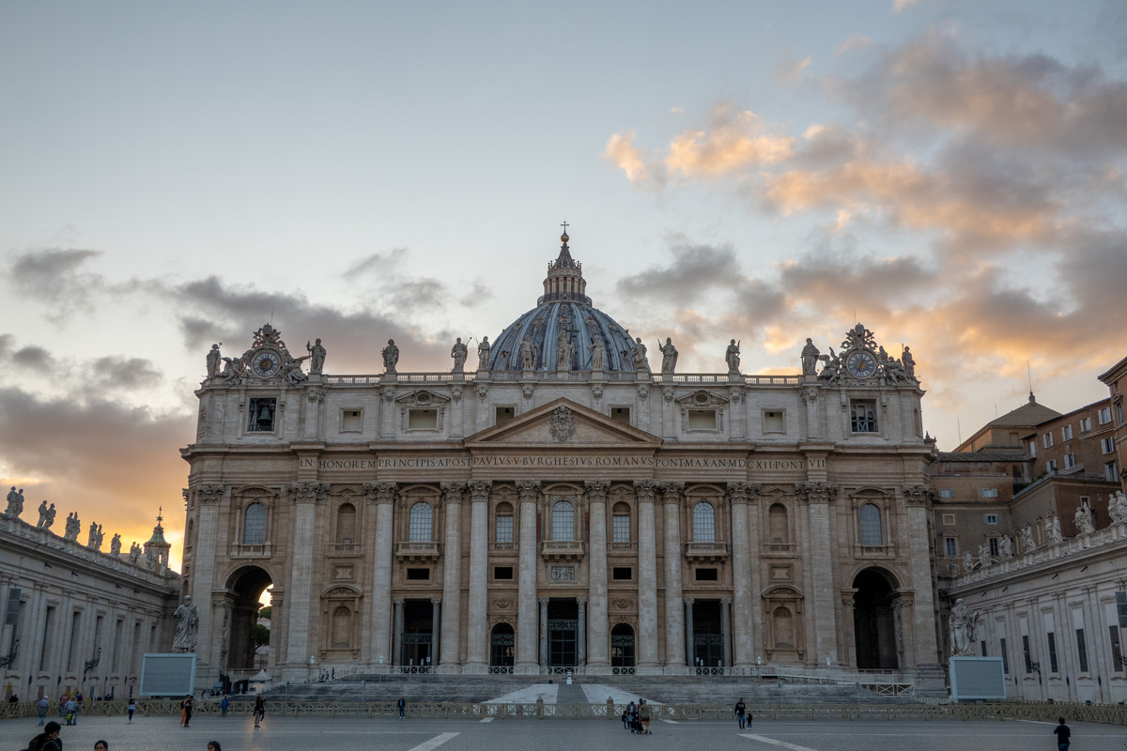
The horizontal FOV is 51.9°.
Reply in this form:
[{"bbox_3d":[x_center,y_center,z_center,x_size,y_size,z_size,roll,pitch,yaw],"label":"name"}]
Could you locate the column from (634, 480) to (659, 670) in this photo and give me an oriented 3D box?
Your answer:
[{"bbox_3d":[12.559,29.799,174.347,3.550,28.285,3.500,0,-14,0],"label":"column"}]

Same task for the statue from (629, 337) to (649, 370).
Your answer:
[{"bbox_3d":[12.230,-3.480,183.940,2.400,5.300,1.700,0,-16,1],"label":"statue"}]

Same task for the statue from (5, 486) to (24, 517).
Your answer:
[{"bbox_3d":[-54.600,12.510,114.700,1.100,2.900,1.350,-11,-19,35],"label":"statue"}]

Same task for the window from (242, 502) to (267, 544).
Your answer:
[{"bbox_3d":[-47.550,22.850,179.040,3.250,6.500,0.600,0,-16,1],"label":"window"}]

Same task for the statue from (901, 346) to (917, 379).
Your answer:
[{"bbox_3d":[55.190,-1.920,184.830,2.000,5.500,1.700,0,-16,1],"label":"statue"}]

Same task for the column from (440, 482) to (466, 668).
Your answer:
[{"bbox_3d":[-16.473,29.655,173.269,3.600,28.036,3.600,0,-16,0],"label":"column"}]

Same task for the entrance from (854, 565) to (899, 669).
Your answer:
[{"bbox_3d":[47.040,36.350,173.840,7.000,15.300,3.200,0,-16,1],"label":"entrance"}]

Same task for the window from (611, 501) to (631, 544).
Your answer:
[{"bbox_3d":[9.160,23.130,182.270,3.030,6.430,0.800,0,-15,0],"label":"window"}]

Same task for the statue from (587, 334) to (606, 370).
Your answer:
[{"bbox_3d":[5.400,-3.650,185.140,2.600,5.860,1.900,0,-15,0],"label":"statue"}]

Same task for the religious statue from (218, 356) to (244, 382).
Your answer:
[{"bbox_3d":[-54.270,-1.040,188.790,3.670,4.370,2.200,1,-15,-6],"label":"religious statue"}]

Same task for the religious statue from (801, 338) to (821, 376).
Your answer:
[{"bbox_3d":[39.556,-2.992,185.140,2.900,6.102,1.900,0,-14,0],"label":"religious statue"}]

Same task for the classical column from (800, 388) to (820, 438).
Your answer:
[{"bbox_3d":[39.810,6.160,186.850,2.580,8.530,1.100,0,-15,0],"label":"classical column"}]

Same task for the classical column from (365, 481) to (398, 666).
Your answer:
[{"bbox_3d":[-27.368,30.012,175.943,3.550,27.983,3.500,0,-14,0],"label":"classical column"}]

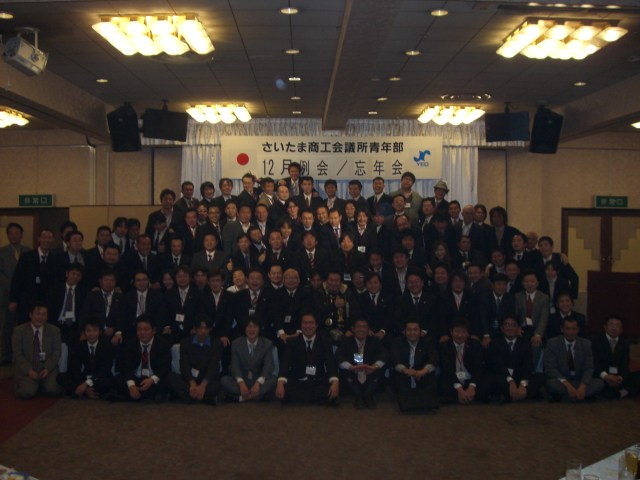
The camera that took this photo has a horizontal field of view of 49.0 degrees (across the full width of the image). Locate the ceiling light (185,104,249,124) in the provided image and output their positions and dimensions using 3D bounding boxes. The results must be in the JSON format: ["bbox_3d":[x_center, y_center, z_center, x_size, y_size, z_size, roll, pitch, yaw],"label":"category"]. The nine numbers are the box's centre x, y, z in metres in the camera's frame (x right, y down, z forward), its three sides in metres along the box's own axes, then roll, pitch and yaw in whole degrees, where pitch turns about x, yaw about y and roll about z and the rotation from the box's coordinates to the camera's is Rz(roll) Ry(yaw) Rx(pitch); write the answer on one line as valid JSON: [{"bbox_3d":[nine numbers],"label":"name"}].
[{"bbox_3d":[-1.469,-1.869,10.530,0.860,0.170,0.800,0,2,-1],"label":"ceiling light"}]

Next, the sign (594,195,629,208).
[{"bbox_3d":[4.818,-0.624,11.600,0.530,0.190,0.090,0,2,-1],"label":"sign"}]

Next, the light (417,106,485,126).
[{"bbox_3d":[2.017,-1.879,10.704,0.860,0.170,0.800,0,2,-1],"label":"light"}]

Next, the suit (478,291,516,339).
[{"bbox_3d":[1.963,0.849,7.750,0.450,0.620,0.320,0,2,-1],"label":"suit"}]

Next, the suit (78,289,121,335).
[{"bbox_3d":[-2.410,0.811,7.750,0.500,0.560,0.300,0,2,-9],"label":"suit"}]

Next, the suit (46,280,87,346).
[{"bbox_3d":[-2.803,0.816,7.800,0.490,0.740,0.360,0,2,-13],"label":"suit"}]

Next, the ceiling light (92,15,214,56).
[{"bbox_3d":[-1.400,-1.746,6.056,0.880,0.160,0.830,0,2,-1],"label":"ceiling light"}]

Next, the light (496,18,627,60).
[{"bbox_3d":[2.072,-1.704,6.059,0.860,0.170,0.800,0,2,-1],"label":"light"}]

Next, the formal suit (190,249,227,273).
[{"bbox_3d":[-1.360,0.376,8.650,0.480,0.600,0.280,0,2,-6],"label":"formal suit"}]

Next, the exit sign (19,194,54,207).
[{"bbox_3d":[-4.741,-0.644,11.750,0.590,0.205,0.100,0,2,-1],"label":"exit sign"}]

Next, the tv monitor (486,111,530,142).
[{"bbox_3d":[2.661,-1.590,9.950,0.615,0.395,0.100,1,16,21],"label":"tv monitor"}]

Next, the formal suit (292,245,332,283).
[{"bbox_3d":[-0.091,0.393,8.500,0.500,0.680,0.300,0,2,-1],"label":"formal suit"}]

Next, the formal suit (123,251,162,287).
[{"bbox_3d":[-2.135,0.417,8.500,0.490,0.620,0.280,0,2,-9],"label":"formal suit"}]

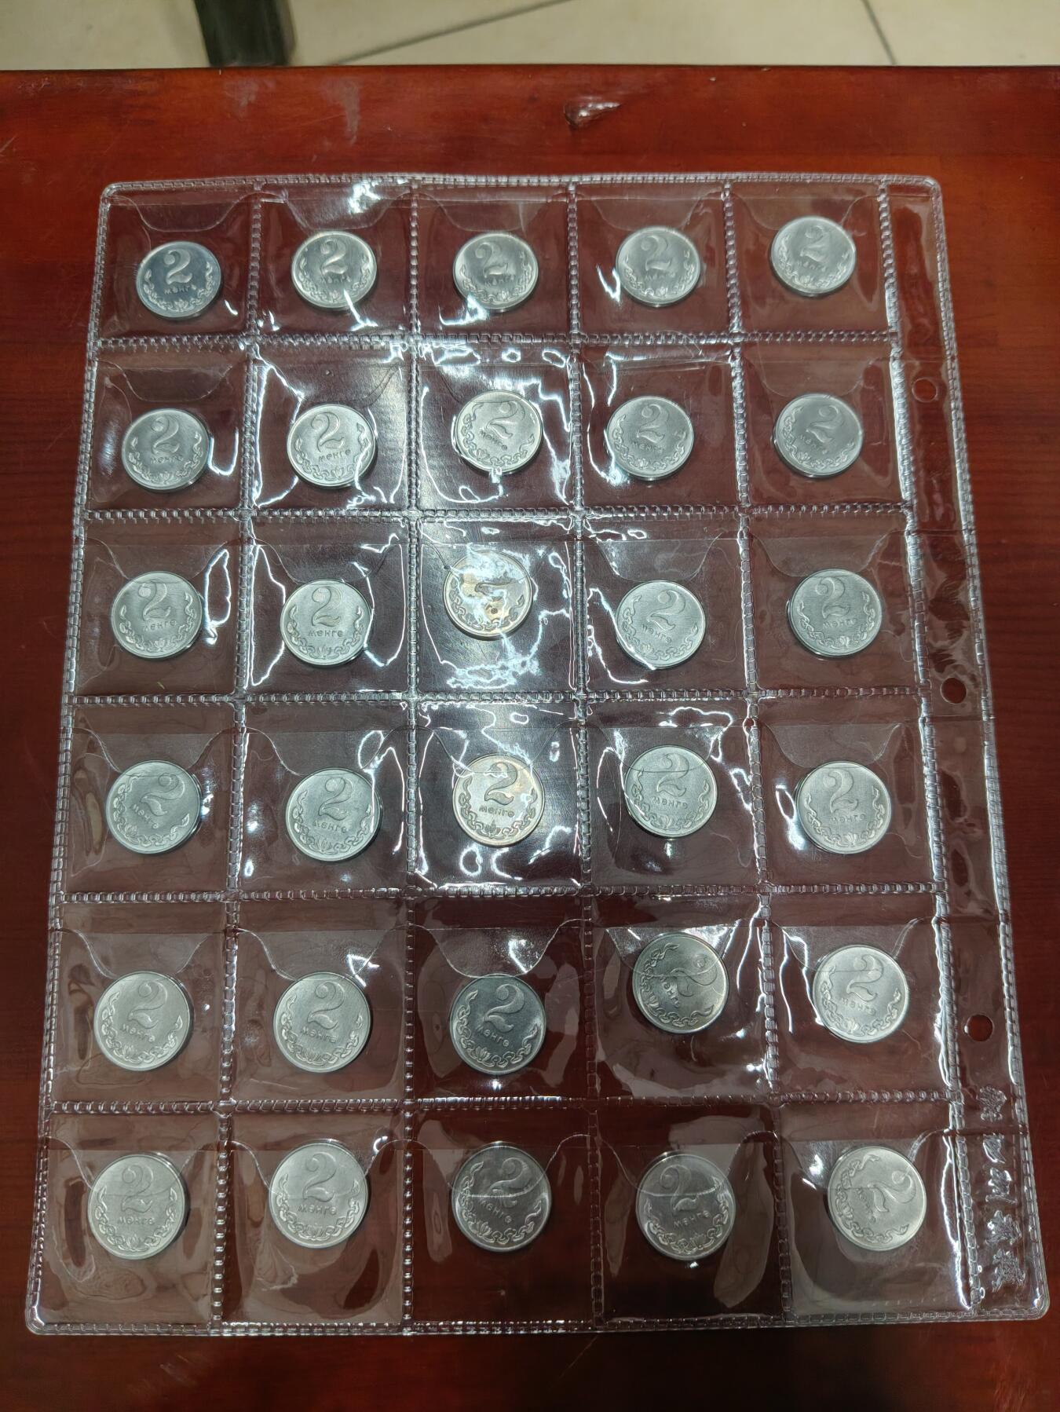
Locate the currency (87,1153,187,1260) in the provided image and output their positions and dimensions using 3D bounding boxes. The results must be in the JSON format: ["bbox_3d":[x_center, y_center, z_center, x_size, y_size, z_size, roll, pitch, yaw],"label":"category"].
[{"bbox_3d":[-0.077,0.098,0.209,0.020,0.001,0.020,-1,80,0],"label":"currency"}]

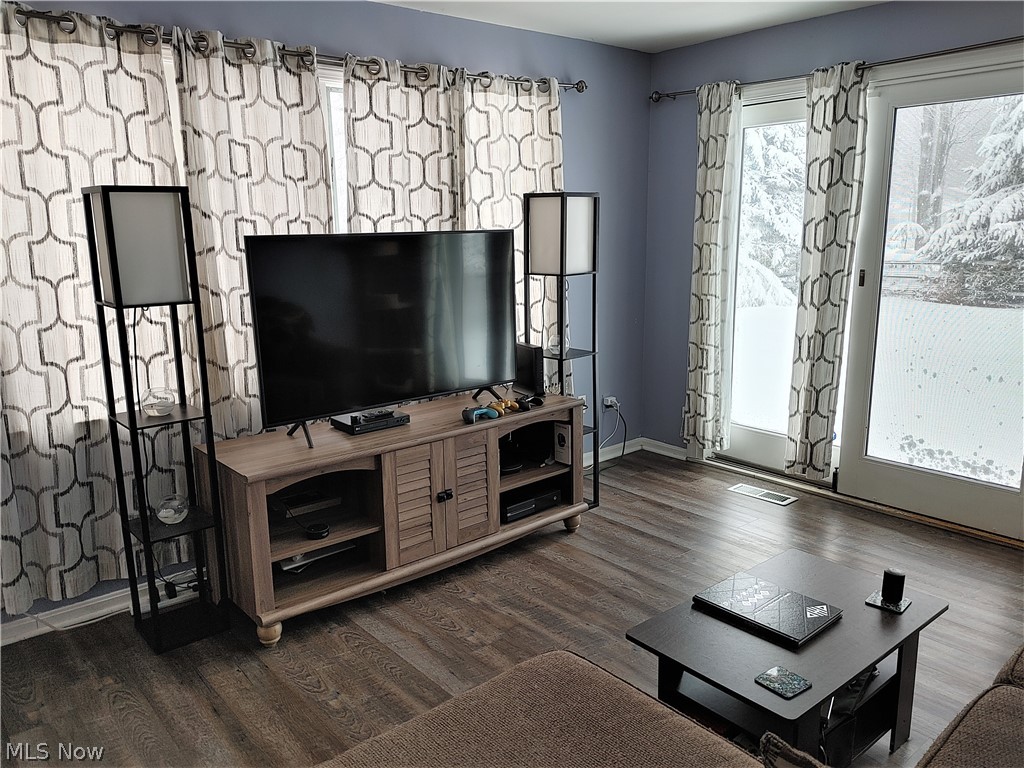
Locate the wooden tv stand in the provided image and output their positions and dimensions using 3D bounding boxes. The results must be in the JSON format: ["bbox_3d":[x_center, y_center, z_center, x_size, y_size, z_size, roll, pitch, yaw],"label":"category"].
[{"bbox_3d":[-0.432,0.479,3.328,1.610,0.640,0.518,-11,15,-39],"label":"wooden tv stand"}]

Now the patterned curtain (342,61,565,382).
[{"bbox_3d":[-0.200,-0.495,3.833,1.240,2.015,0.130,-11,15,-39],"label":"patterned curtain"}]

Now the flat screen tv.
[{"bbox_3d":[-0.477,-0.272,3.240,1.242,0.718,0.080,-10,15,-38],"label":"flat screen tv"}]

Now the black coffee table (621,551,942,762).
[{"bbox_3d":[0.763,0.829,2.115,0.797,0.401,0.489,-11,15,-38],"label":"black coffee table"}]

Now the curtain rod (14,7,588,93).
[{"bbox_3d":[-0.717,-1.362,3.219,2.930,0.060,0.075,-11,15,-39],"label":"curtain rod"}]

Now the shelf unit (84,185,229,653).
[{"bbox_3d":[-1.239,0.133,2.719,0.258,1.595,0.258,-11,15,-39],"label":"shelf unit"}]

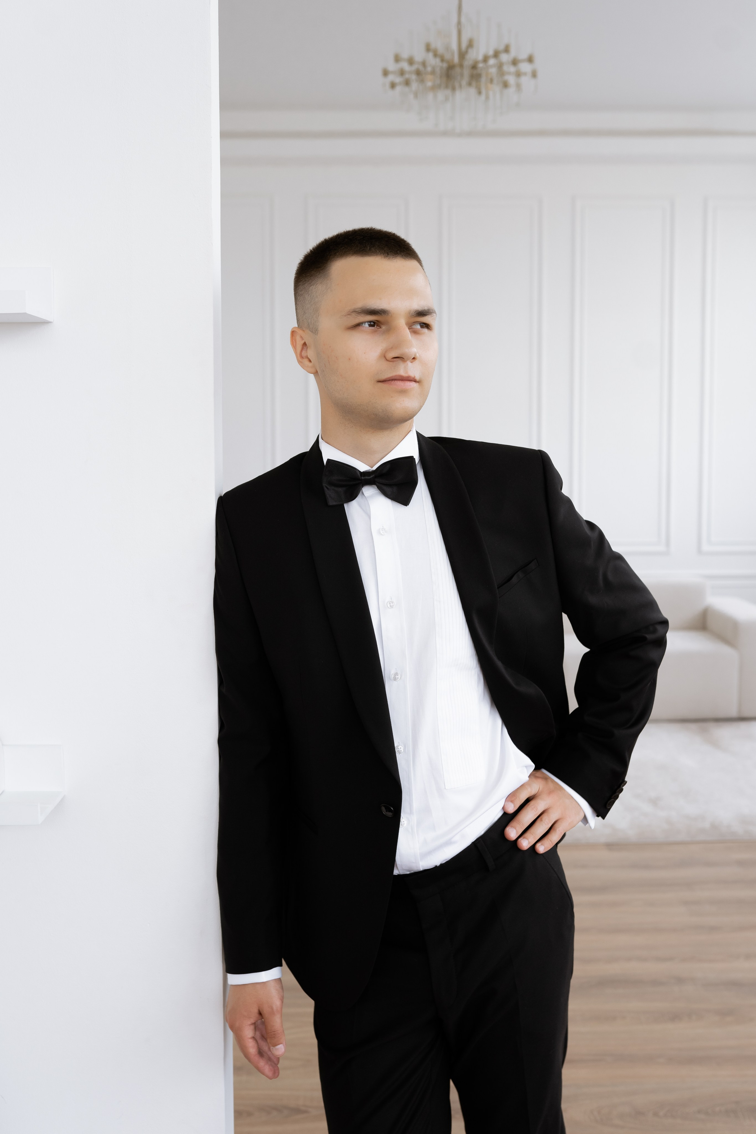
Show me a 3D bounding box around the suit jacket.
[{"bbox_3d":[0.079,0.198,1.420,0.570,0.740,0.310,-2,4,5],"label":"suit jacket"}]

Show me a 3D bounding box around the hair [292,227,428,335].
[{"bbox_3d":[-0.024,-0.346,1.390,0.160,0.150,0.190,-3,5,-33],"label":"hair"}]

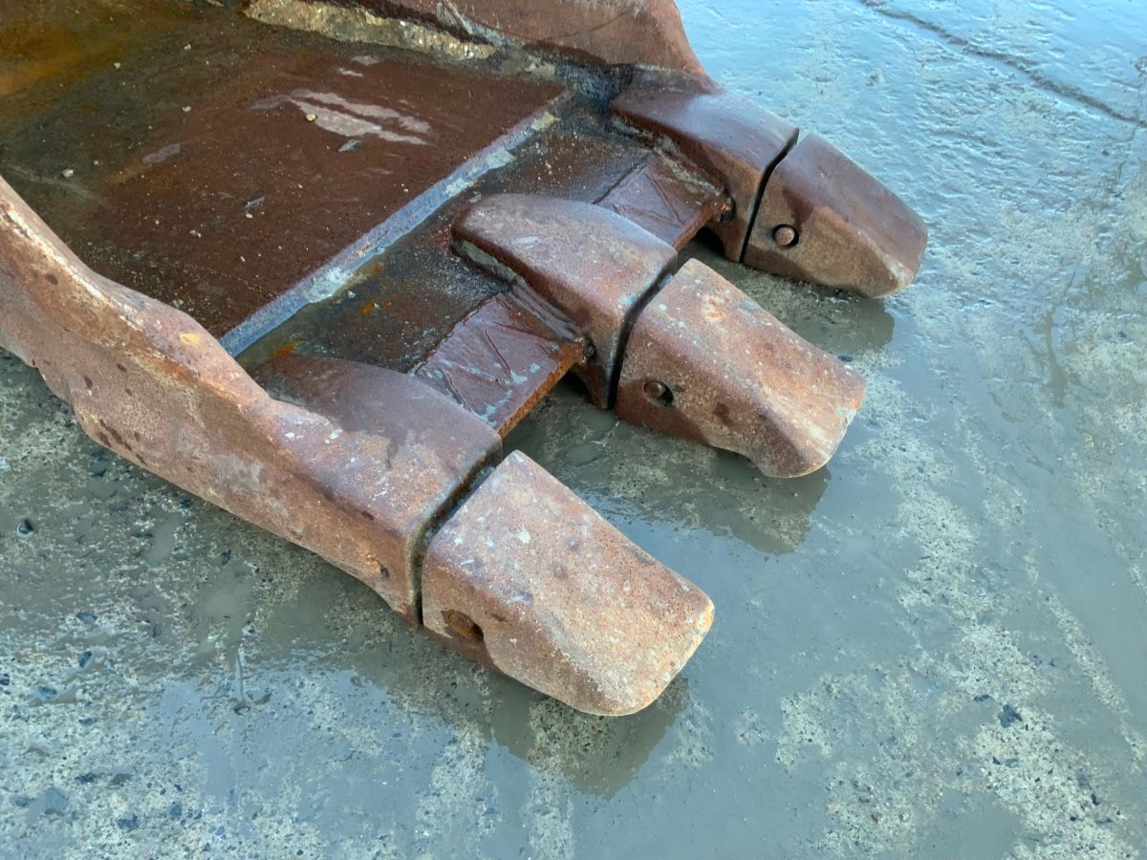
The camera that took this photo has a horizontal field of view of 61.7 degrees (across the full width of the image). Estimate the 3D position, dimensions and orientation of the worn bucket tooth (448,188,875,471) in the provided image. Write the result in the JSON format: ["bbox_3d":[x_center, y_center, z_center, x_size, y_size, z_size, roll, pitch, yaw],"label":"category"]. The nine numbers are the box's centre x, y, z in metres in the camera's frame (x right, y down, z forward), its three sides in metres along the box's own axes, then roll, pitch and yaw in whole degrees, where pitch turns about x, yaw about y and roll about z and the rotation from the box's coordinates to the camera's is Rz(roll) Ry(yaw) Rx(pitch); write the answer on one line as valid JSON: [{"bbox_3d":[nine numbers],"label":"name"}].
[{"bbox_3d":[0.064,-0.086,0.859,0.376,0.120,0.111,28,52,18],"label":"worn bucket tooth"}]

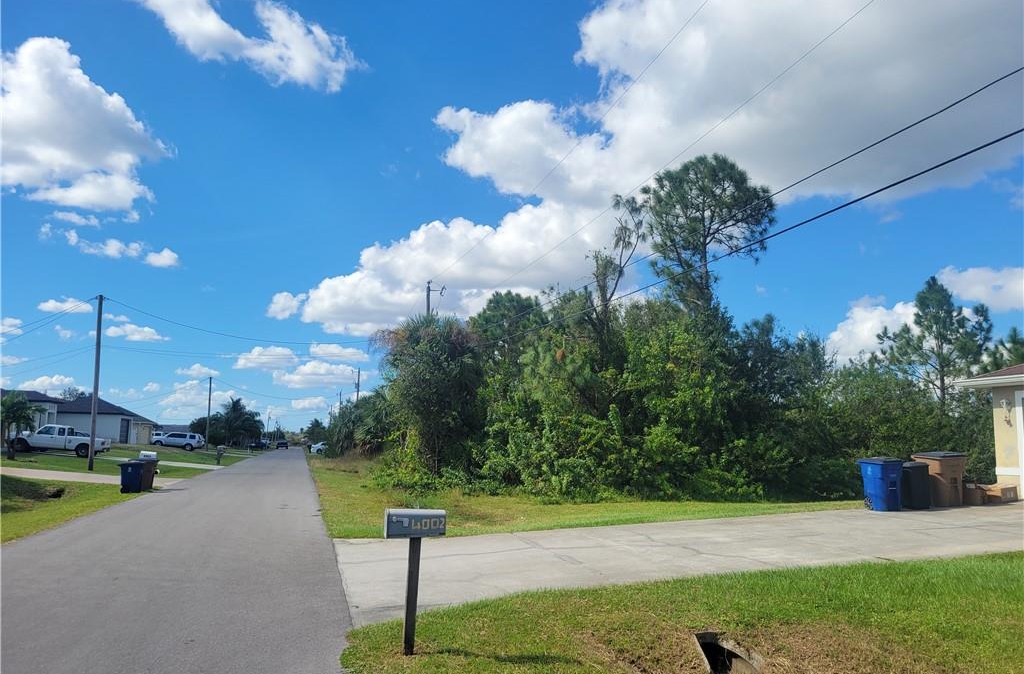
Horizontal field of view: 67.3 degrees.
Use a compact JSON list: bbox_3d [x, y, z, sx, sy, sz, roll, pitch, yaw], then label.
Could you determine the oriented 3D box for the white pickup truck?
[{"bbox_3d":[-25.764,5.958,44.000,5.100,1.720,1.780,2,-8,-15],"label":"white pickup truck"}]

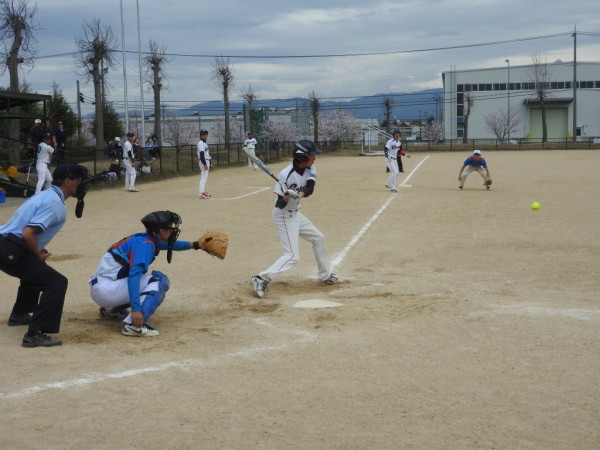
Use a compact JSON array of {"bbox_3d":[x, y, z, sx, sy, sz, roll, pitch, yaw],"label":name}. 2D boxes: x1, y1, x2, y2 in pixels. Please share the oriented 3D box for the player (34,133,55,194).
[{"bbox_3d":[-7.002,-1.635,26.125,0.500,1.750,0.520,-3,6,-12],"label":"player"}]

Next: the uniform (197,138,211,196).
[{"bbox_3d":[-2.472,-1.486,24.430,0.330,1.430,0.470,1,6,26],"label":"uniform"}]

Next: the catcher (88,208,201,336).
[{"bbox_3d":[-1.342,0.377,8.484,1.082,1.000,0.850,-4,6,-23],"label":"catcher"}]

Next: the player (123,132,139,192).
[{"bbox_3d":[-4.760,-1.752,26.666,0.420,1.660,0.500,0,6,12],"label":"player"}]

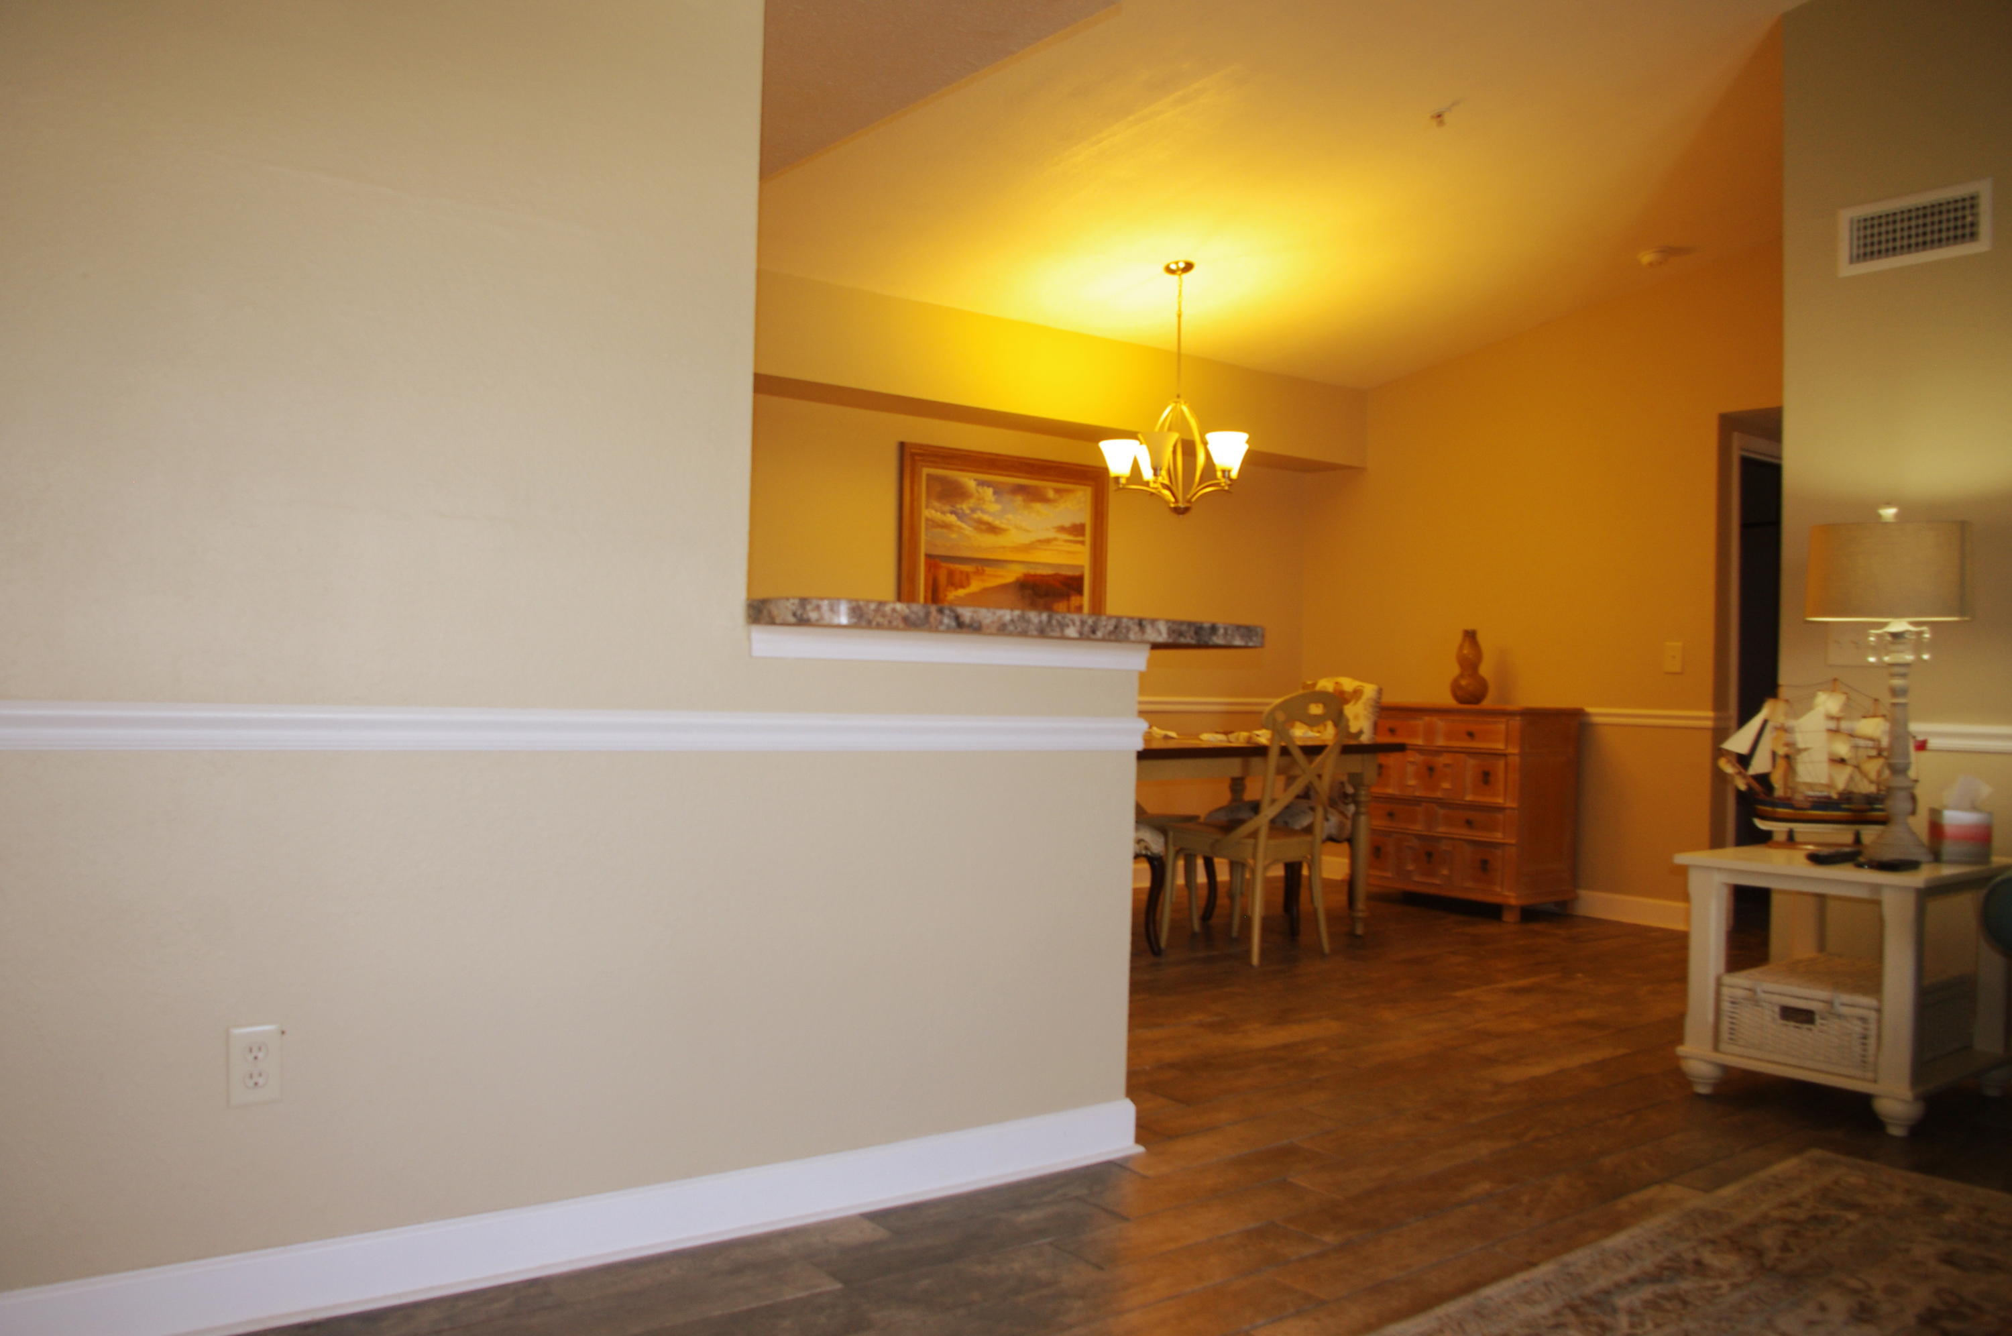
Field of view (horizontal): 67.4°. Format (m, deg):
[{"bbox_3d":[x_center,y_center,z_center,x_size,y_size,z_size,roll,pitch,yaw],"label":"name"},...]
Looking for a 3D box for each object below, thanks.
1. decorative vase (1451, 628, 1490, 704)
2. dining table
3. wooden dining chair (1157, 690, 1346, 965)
[{"bbox_3d":[2.102,-0.004,6.821,0.170,0.337,0.170,2,0,-35],"label":"decorative vase"},{"bbox_3d":[0.606,0.652,5.567,1.720,0.760,0.920,2,0,-44],"label":"dining table"},{"bbox_3d":[0.902,0.557,5.472,0.500,0.964,0.520,2,0,-43],"label":"wooden dining chair"}]

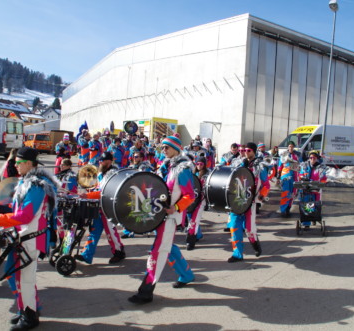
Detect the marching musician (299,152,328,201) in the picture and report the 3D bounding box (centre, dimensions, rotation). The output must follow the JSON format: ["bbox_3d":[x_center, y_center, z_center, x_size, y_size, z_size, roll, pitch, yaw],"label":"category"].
[{"bbox_3d":[2.890,0.539,7.927,0.620,1.650,0.520,5,6,22],"label":"marching musician"}]

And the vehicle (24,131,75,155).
[{"bbox_3d":[-9.669,-1.700,27.129,4.200,1.600,1.750,4,5,18],"label":"vehicle"}]

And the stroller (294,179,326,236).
[{"bbox_3d":[2.678,0.840,7.537,0.600,1.100,0.680,4,5,21],"label":"stroller"}]

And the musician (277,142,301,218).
[{"bbox_3d":[2.714,0.358,9.020,0.620,1.800,0.520,5,6,25],"label":"musician"}]

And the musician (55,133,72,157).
[{"bbox_3d":[-3.931,-0.264,13.123,0.580,1.730,0.480,2,5,-9],"label":"musician"}]

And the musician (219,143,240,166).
[{"bbox_3d":[1.216,0.400,8.324,0.600,1.710,0.500,4,5,21],"label":"musician"}]

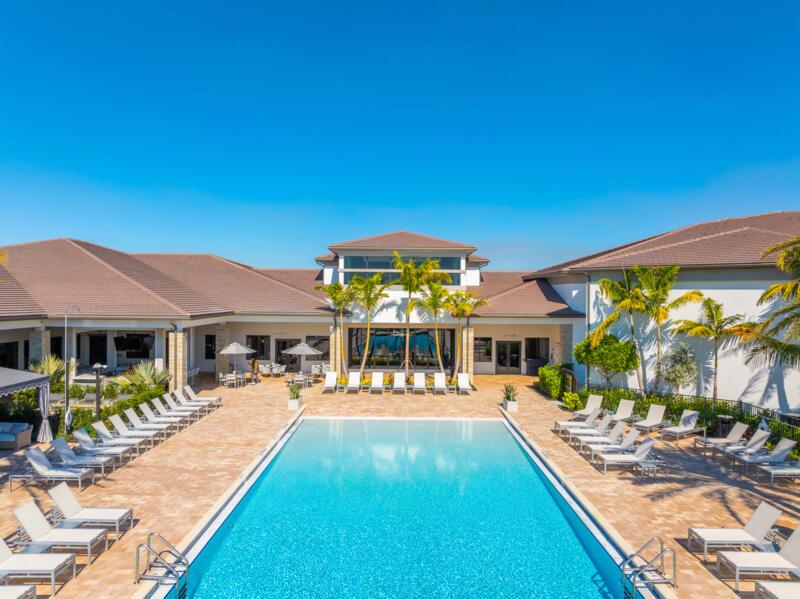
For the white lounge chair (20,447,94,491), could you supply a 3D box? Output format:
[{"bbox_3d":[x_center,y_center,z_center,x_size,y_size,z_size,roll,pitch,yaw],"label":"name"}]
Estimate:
[{"bbox_3d":[-9.682,4.746,15.490,1.920,1.050,0.640,0,0,-1],"label":"white lounge chair"}]

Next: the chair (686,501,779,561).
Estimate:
[{"bbox_3d":[7.149,4.838,11.565,1.920,1.050,0.640,0,0,0],"label":"chair"}]

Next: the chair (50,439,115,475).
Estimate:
[{"bbox_3d":[-9.687,4.748,16.675,1.920,1.050,0.640,0,0,0],"label":"chair"}]

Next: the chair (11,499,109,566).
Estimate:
[{"bbox_3d":[-7.101,4.753,11.353,1.920,1.050,0.640,0,0,0],"label":"chair"}]

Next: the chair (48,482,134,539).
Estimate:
[{"bbox_3d":[-7.109,4.755,12.464,1.920,1.050,0.640,0,0,0],"label":"chair"}]

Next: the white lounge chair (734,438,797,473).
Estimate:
[{"bbox_3d":[11.530,4.873,17.228,1.920,1.050,0.640,0,0,0],"label":"white lounge chair"}]

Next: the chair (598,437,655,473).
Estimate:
[{"bbox_3d":[7.230,4.848,17.254,1.920,1.050,0.640,0,0,0],"label":"chair"}]

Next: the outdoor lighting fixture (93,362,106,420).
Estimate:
[{"bbox_3d":[-11.527,3.870,21.193,0.480,2.800,0.480,0,0,0],"label":"outdoor lighting fixture"}]

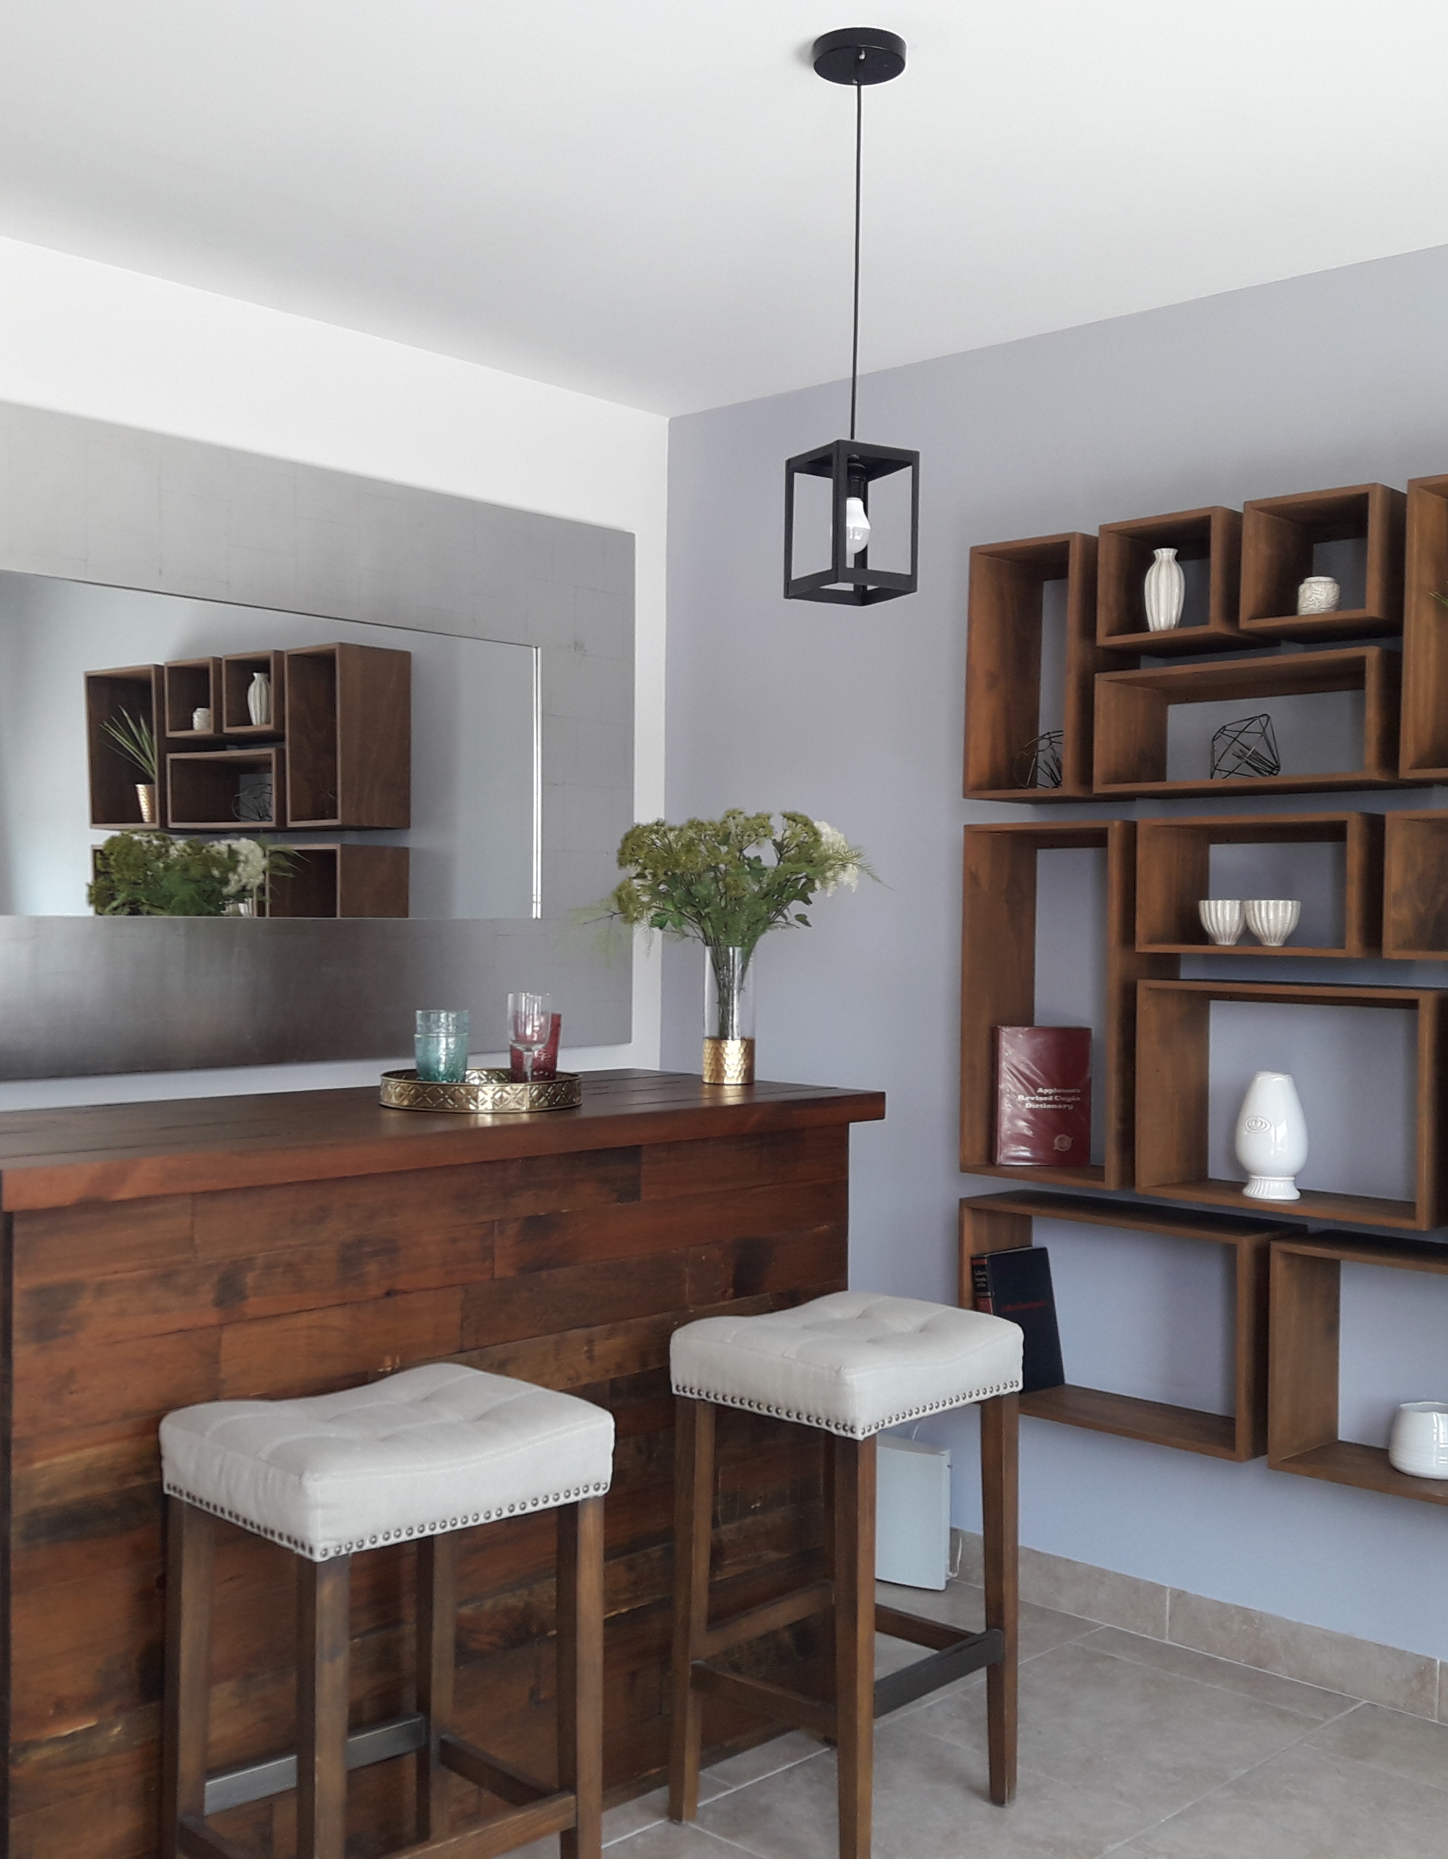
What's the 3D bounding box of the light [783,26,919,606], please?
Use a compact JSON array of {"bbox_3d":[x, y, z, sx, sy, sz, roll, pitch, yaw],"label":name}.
[{"bbox_3d":[0.179,-0.826,2.723,0.133,0.747,0.133,0,1,-30],"label":"light"}]

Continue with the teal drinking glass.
[{"bbox_3d":[-0.449,0.197,3.191,0.084,0.135,0.084,1,0,-8],"label":"teal drinking glass"}]

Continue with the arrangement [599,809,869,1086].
[{"bbox_3d":[0.020,0.033,3.654,0.480,0.498,0.470,1,0,0],"label":"arrangement"}]

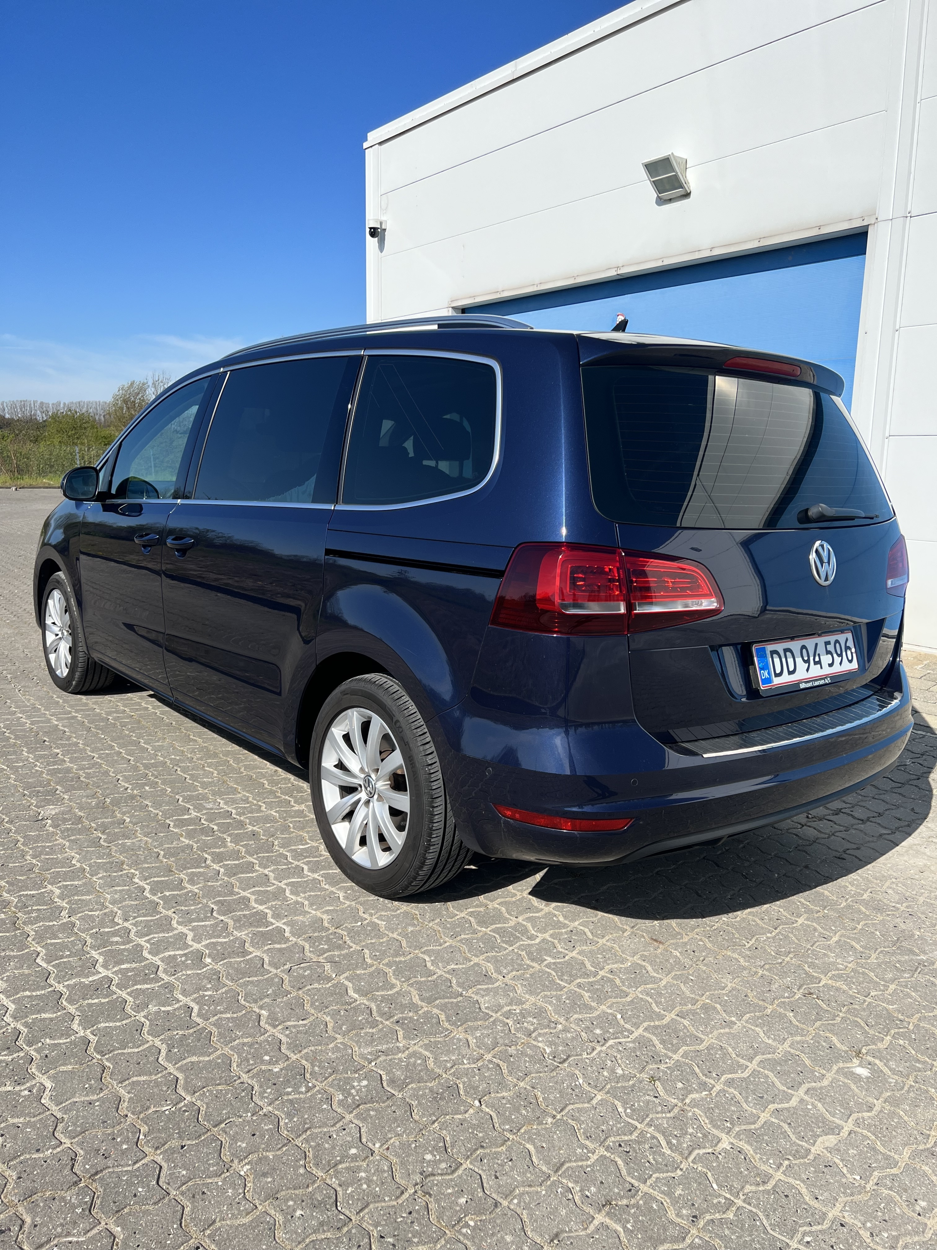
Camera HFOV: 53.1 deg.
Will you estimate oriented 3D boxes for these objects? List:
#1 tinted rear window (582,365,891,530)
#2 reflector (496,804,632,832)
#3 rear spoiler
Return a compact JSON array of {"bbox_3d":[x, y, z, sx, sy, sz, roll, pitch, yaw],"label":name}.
[{"bbox_3d":[0.816,-0.478,2.695,1.420,0.450,0.080,-6,-12,-40],"label":"tinted rear window"},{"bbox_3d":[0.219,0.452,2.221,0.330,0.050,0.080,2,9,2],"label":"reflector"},{"bbox_3d":[0.782,-0.741,2.704,1.290,0.125,0.280,-6,12,-40],"label":"rear spoiler"}]

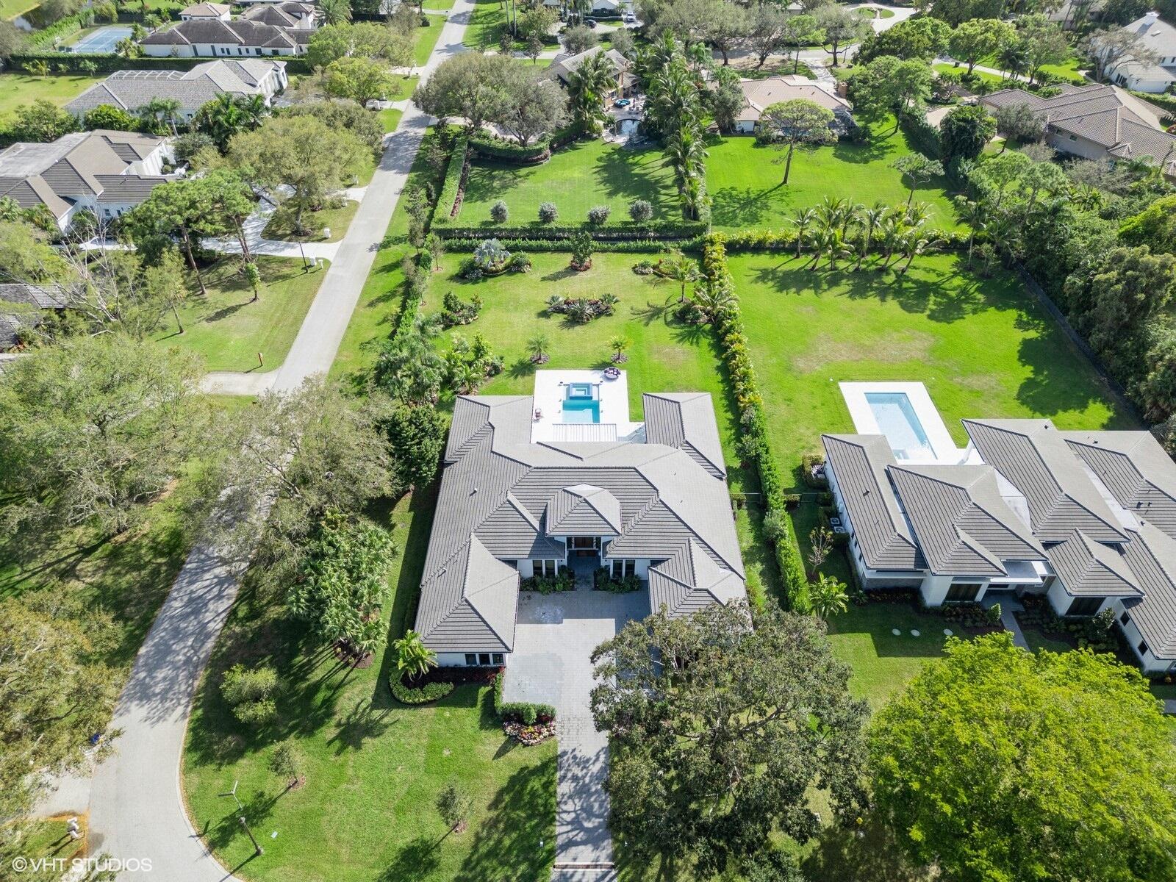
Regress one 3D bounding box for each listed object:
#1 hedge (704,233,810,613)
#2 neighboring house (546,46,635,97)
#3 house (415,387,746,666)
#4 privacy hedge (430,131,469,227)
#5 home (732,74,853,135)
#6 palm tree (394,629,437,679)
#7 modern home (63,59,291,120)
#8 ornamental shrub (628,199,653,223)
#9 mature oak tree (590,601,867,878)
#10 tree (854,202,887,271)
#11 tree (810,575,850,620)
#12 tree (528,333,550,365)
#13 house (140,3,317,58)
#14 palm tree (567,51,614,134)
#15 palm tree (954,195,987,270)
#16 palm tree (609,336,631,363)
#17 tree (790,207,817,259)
[{"bbox_3d":[18.356,-7.456,96.817,2.622,2.219,69.892,0,41,0],"label":"hedge"},{"bbox_3d":[0.504,-76.776,171.796,14.120,8.472,16.137,27,48,27],"label":"neighboring house"},{"bbox_3d":[-0.303,4.073,79.712,28.239,7.261,37.619,0,41,0],"label":"house"},{"bbox_3d":[-23.400,-45.520,141.950,2.600,1.900,37.000,-1,41,-1],"label":"privacy hedge"},{"bbox_3d":[40.800,-71.010,168.430,25.500,6.000,26.500,0,41,0],"label":"home"},{"bbox_3d":[-14.120,18.051,65.938,3.631,4.236,3.631,0,41,0],"label":"palm tree"},{"bbox_3d":[-86.000,-74.840,171.730,38.500,7.500,24.500,0,41,0],"label":"modern home"},{"bbox_3d":[8.421,-36.535,129.269,3.631,3.530,3.631,0,41,0],"label":"ornamental shrub"},{"bbox_3d":[9.700,20.570,57.660,18.700,11.600,18.300,0,41,0],"label":"mature oak tree"},{"bbox_3d":[40.200,-29.530,117.450,4.300,9.600,4.300,0,41,0],"label":"tree"},{"bbox_3d":[20.900,13.970,70.710,3.500,4.600,3.500,0,41,0],"label":"tree"},{"bbox_3d":[-6.051,-11.400,100.739,2.723,3.026,2.723,0,41,0],"label":"tree"},{"bbox_3d":[-88.000,-106.470,208.500,43.000,7.500,30.000,0,41,0],"label":"house"},{"bbox_3d":[0.403,-65.879,155.878,8.068,12.909,8.068,0,41,0],"label":"palm tree"},{"bbox_3d":[55.000,-28.940,116.770,4.800,9.600,4.800,0,41,0],"label":"palm tree"},{"bbox_3d":[3.900,-11.440,101.480,2.500,3.000,2.500,0,41,0],"label":"palm tree"},{"bbox_3d":[31.265,-30.125,119.206,3.833,7.060,3.833,0,41,0],"label":"tree"}]

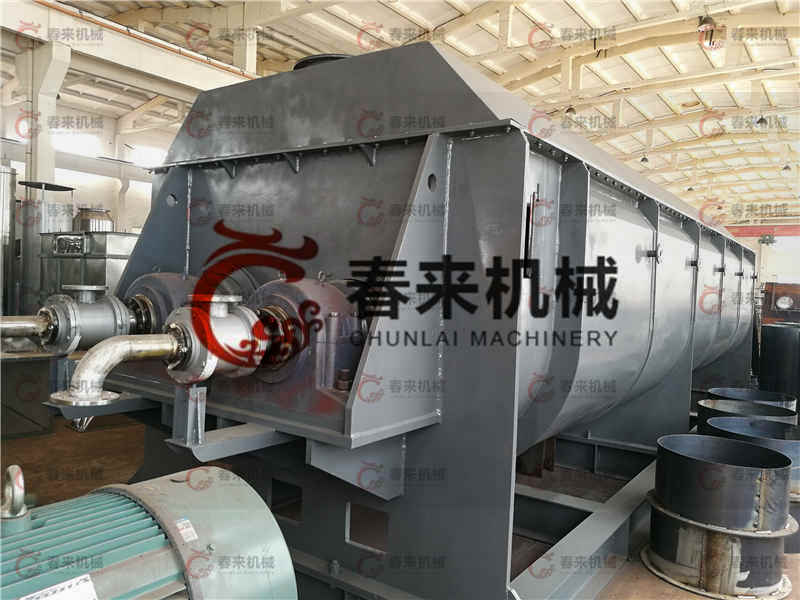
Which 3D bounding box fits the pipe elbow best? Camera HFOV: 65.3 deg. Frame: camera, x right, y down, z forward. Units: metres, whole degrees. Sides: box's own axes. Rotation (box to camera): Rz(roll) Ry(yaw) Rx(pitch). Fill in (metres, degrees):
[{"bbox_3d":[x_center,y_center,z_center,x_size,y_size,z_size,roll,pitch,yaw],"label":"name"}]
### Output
[{"bbox_3d":[-0.980,0.229,2.180,0.200,0.215,0.420,3,2,35],"label":"pipe elbow"}]

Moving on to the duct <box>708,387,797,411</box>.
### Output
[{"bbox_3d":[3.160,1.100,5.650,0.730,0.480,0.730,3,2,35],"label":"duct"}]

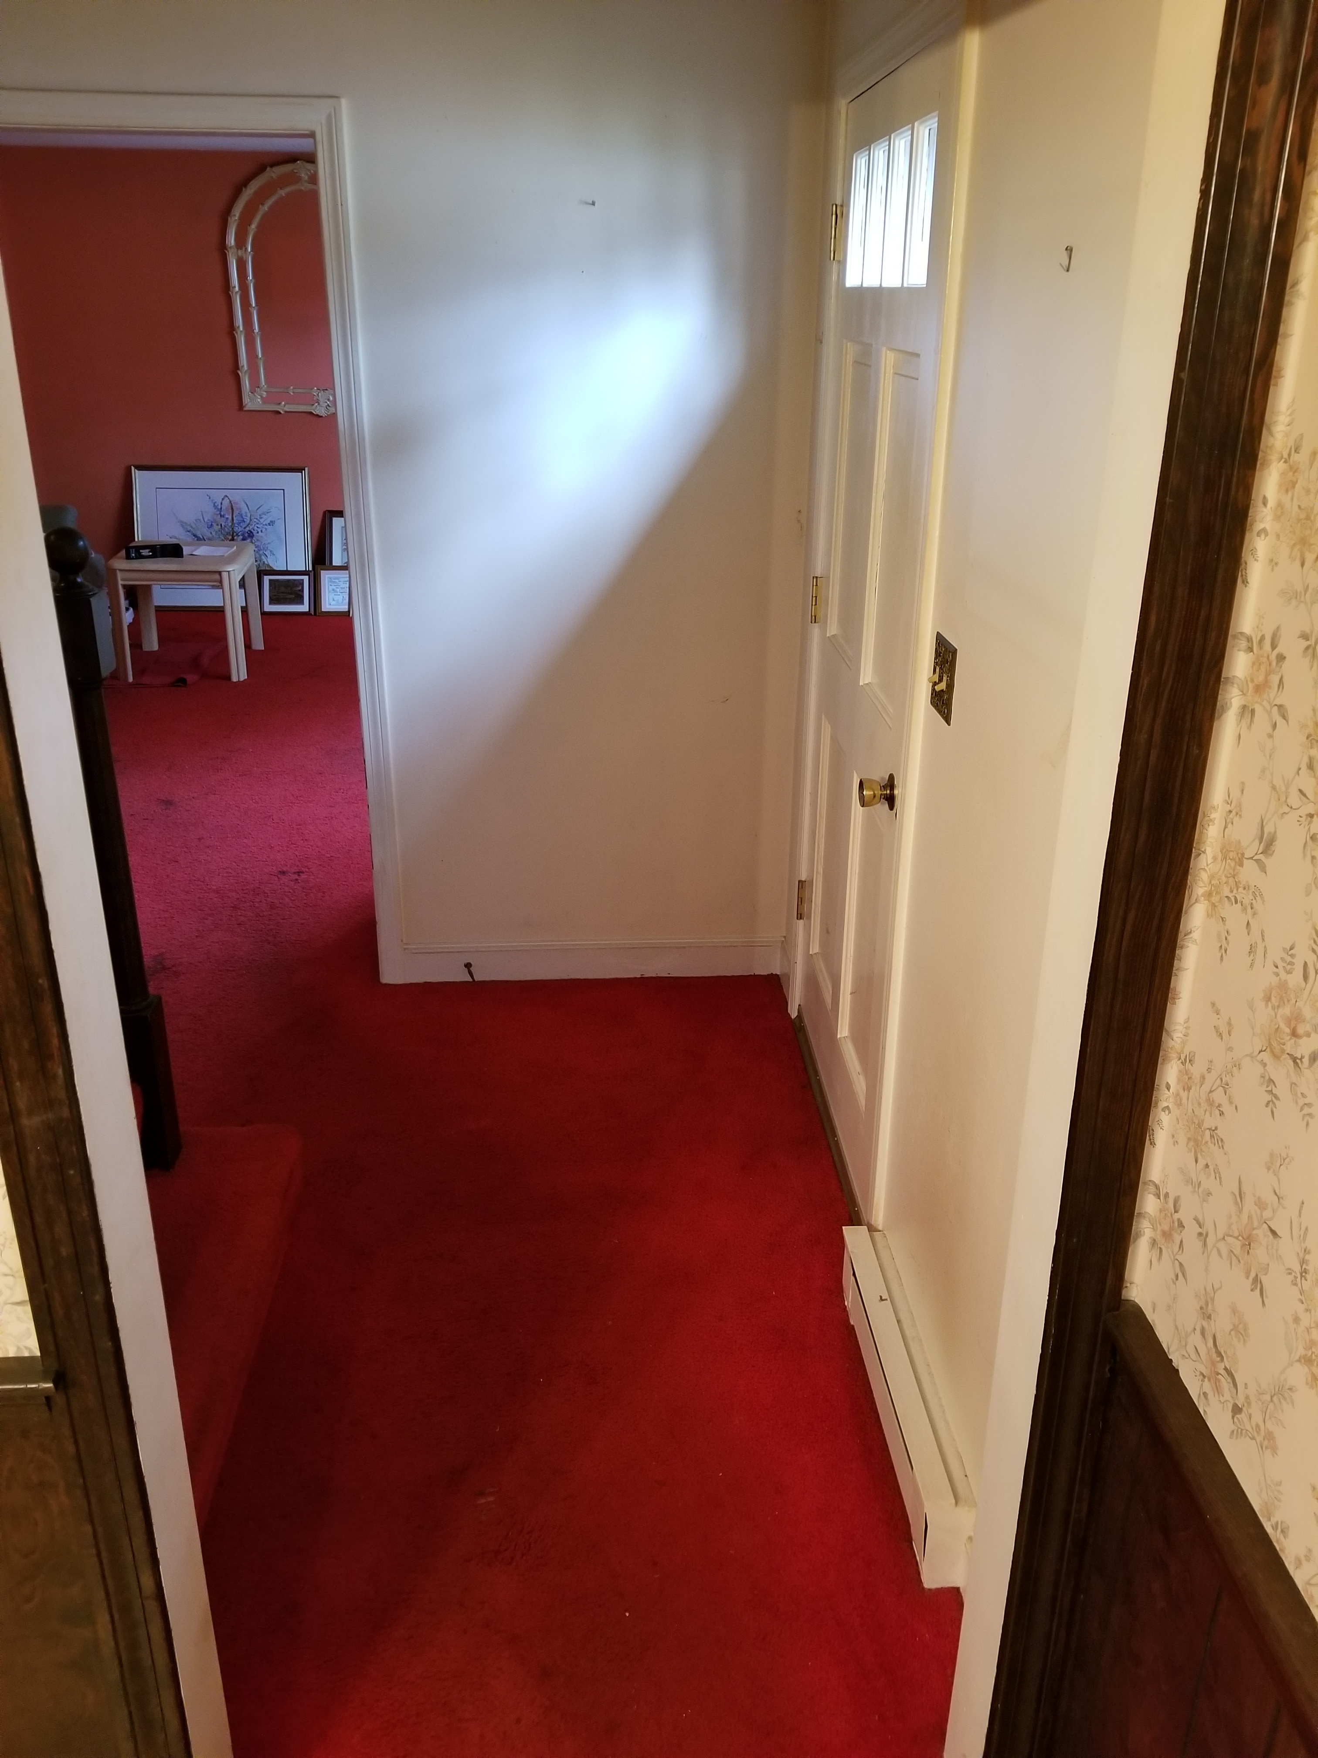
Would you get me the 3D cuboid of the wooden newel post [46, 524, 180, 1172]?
[{"bbox_3d":[-0.957,-0.008,2.289,0.085,1.175,0.085,-1,23,-3],"label":"wooden newel post"}]

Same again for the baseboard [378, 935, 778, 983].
[{"bbox_3d":[-0.200,0.215,3.580,1.050,0.120,0.018,-1,23,-3],"label":"baseboard"}]

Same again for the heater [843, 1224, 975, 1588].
[{"bbox_3d":[0.388,0.816,2.142,0.072,0.162,0.630,-1,23,-3],"label":"heater"}]

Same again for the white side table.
[{"bbox_3d":[-2.340,-1.328,6.574,0.590,0.550,0.660,-2,23,-6],"label":"white side table"}]

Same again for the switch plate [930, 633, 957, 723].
[{"bbox_3d":[0.416,-0.294,1.931,0.008,0.114,0.115,-1,23,-3],"label":"switch plate"}]

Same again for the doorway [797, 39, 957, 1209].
[{"bbox_3d":[0.416,-0.449,2.655,0.045,2.030,0.880,-1,23,-3],"label":"doorway"}]

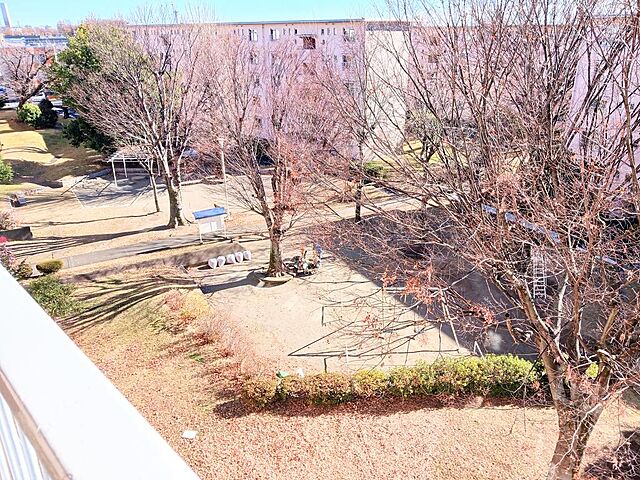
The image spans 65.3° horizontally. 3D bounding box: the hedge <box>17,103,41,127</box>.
[{"bbox_3d":[-42.700,-18.200,73.100,3.100,3.100,3.000,-1,22,0],"label":"hedge"}]

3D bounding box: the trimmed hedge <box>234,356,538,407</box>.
[{"bbox_3d":[2.720,5.250,18.770,10.900,1.000,1.250,-1,22,-1],"label":"trimmed hedge"}]

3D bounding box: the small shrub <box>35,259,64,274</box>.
[{"bbox_3d":[-14.920,1.430,27.650,1.450,0.700,1.250,-1,22,0],"label":"small shrub"}]

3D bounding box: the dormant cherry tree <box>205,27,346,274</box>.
[{"bbox_3d":[-2.360,-3.870,25.270,7.100,12.400,7.100,-1,22,0],"label":"dormant cherry tree"}]

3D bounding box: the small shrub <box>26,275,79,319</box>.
[{"bbox_3d":[-12.730,2.750,23.850,2.500,1.700,2.400,-1,22,0],"label":"small shrub"}]

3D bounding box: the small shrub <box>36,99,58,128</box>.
[{"bbox_3d":[-38.800,-17.900,71.100,2.800,3.900,2.800,-1,22,0],"label":"small shrub"}]

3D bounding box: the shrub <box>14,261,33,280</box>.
[{"bbox_3d":[-16.000,1.700,26.840,1.050,1.000,1.000,-1,22,0],"label":"shrub"}]

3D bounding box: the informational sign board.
[{"bbox_3d":[-6.680,-0.920,31.070,2.000,1.950,0.700,-13,25,-27],"label":"informational sign board"}]

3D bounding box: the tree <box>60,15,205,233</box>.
[{"bbox_3d":[-11.130,-6.970,31.280,8.600,13.200,8.400,-1,22,0],"label":"tree"}]

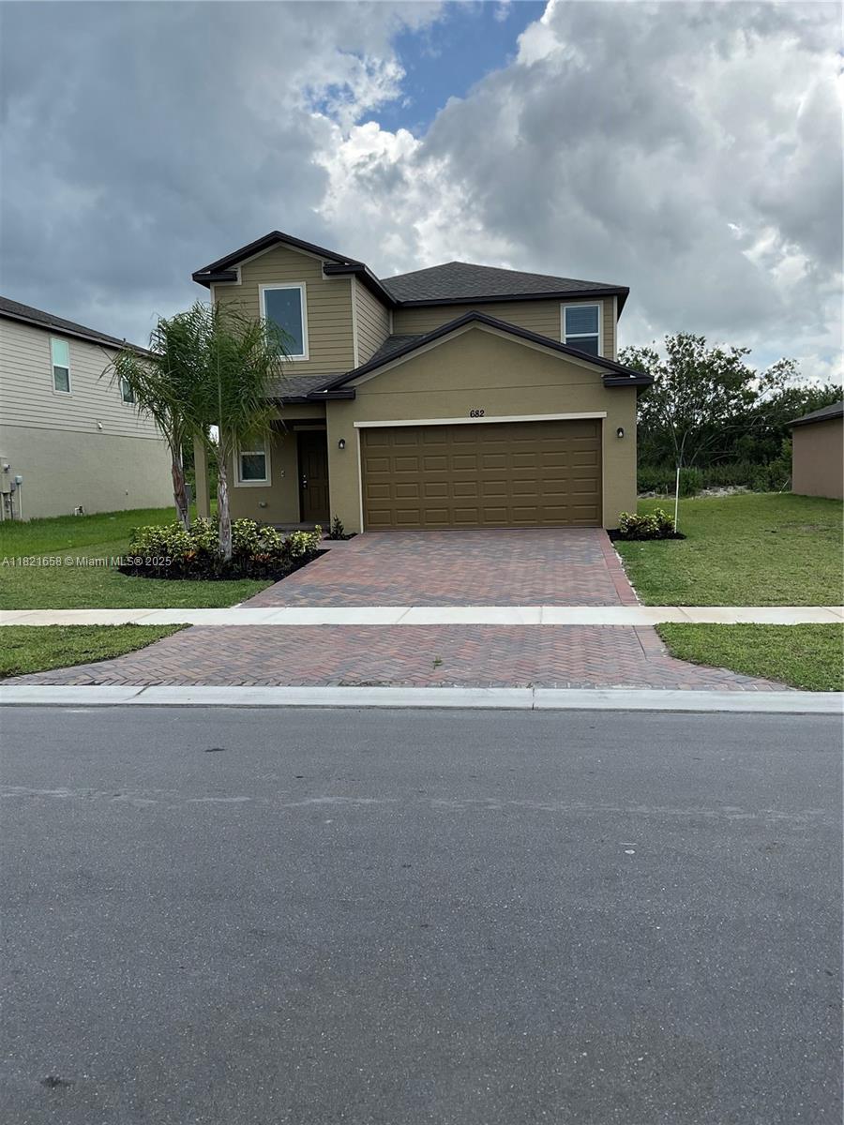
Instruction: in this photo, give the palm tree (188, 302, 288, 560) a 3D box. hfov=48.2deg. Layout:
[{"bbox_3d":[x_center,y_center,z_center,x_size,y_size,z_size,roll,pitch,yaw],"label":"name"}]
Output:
[{"bbox_3d":[-3.140,-2.231,16.231,1.800,4.397,1.800,-1,5,10],"label":"palm tree"}]

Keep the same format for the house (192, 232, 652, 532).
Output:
[{"bbox_3d":[0.778,-5.009,25.898,9.701,7.512,15.124,-1,5,10],"label":"house"}]

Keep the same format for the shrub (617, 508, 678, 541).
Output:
[{"bbox_3d":[4.139,-0.738,17.372,1.150,0.562,0.650,-1,5,10],"label":"shrub"}]

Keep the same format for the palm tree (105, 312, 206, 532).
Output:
[{"bbox_3d":[-4.730,-2.343,17.198,1.950,4.302,1.900,-1,5,10],"label":"palm tree"}]

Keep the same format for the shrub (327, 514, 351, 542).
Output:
[{"bbox_3d":[-1.651,-0.704,18.759,0.460,0.476,0.460,-1,5,10],"label":"shrub"}]

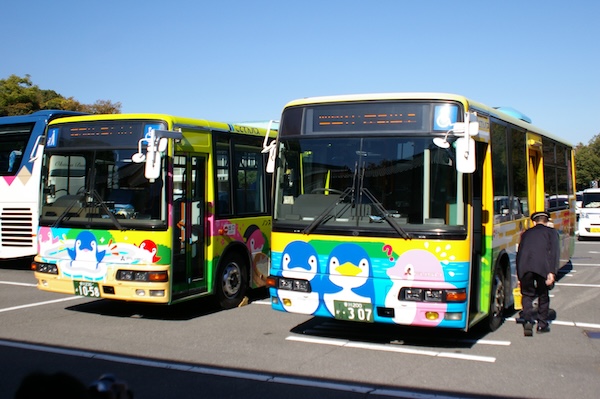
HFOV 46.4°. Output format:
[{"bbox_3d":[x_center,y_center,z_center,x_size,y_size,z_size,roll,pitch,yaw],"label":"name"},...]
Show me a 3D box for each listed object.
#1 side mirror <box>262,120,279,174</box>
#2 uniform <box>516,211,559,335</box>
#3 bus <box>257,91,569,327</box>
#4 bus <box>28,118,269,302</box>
[{"bbox_3d":[-0.352,-0.620,8.400,0.270,0.650,0.220,1,1,28],"label":"side mirror"},{"bbox_3d":[2.870,0.850,8.470,0.540,1.500,0.600,1,1,22],"label":"uniform"},{"bbox_3d":[2.592,0.088,11.246,2.400,2.860,8.550,1,1,28],"label":"bus"},{"bbox_3d":[-0.694,0.069,12.693,2.400,2.780,8.550,1,1,28],"label":"bus"}]

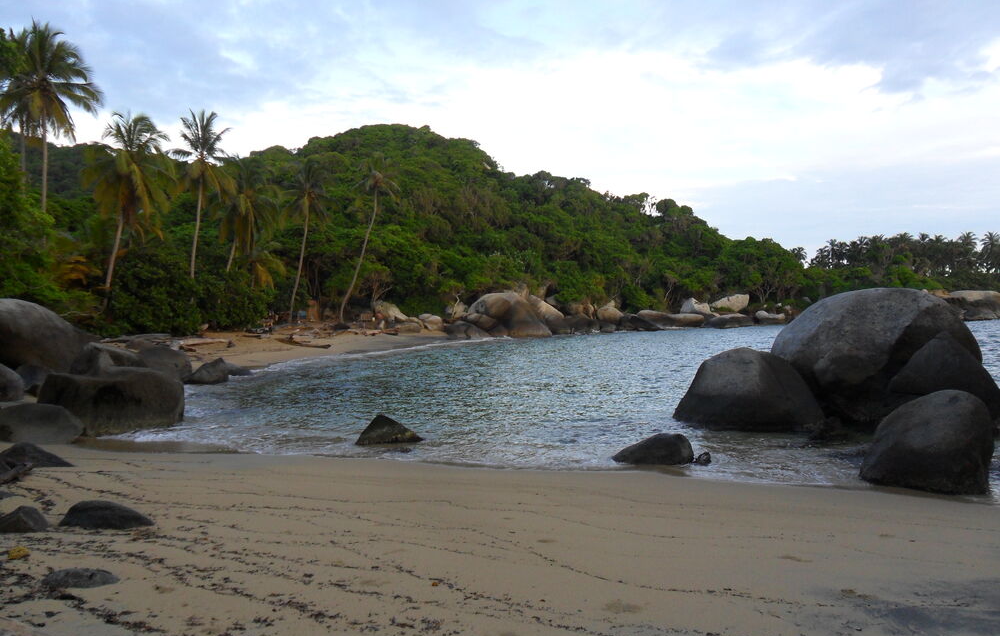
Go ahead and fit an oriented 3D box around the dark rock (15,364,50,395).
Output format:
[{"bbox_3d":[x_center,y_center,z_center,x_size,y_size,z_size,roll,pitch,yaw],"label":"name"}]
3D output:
[{"bbox_3d":[-9.900,1.270,16.600,0.900,0.720,0.850,0,1,-30],"label":"dark rock"}]

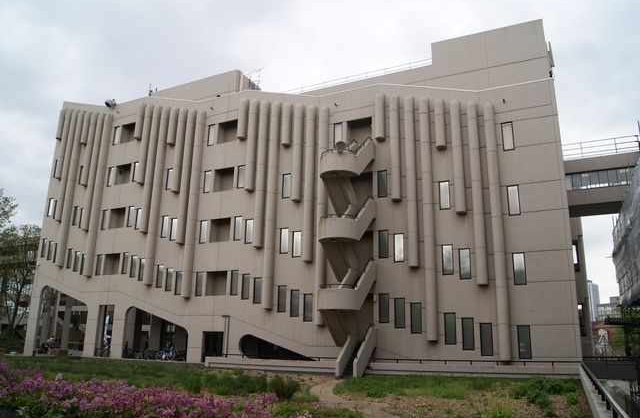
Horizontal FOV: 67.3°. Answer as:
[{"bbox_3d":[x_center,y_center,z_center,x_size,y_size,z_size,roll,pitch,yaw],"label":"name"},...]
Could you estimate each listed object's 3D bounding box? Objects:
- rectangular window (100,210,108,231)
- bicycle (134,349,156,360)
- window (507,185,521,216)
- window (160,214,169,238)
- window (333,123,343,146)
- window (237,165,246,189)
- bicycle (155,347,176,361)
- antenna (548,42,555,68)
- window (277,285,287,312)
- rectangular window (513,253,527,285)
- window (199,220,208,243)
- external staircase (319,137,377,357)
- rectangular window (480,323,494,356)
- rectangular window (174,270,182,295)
[{"bbox_3d":[-18.570,0.986,41.607,0.610,1.719,0.150,-5,-14,26],"label":"rectangular window"},{"bbox_3d":[-12.962,10.580,35.558,1.720,1.000,0.550,-6,-16,25],"label":"bicycle"},{"bbox_3d":[10.225,-0.450,25.348,0.590,1.660,0.130,-6,-16,26],"label":"window"},{"bbox_3d":[-11.683,1.374,36.255,0.605,1.650,0.120,-6,-16,25],"label":"window"},{"bbox_3d":[1.217,-4.932,32.060,0.600,1.688,0.150,-6,-16,25],"label":"window"},{"bbox_3d":[-5.564,-2.256,34.184,0.605,1.650,0.120,-6,-16,25],"label":"window"},{"bbox_3d":[-10.786,10.218,33.690,1.750,1.000,0.550,-6,-16,25],"label":"bicycle"},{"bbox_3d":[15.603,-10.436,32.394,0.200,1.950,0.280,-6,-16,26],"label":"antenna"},{"bbox_3d":[-2.374,5.710,30.411,0.605,1.650,0.120,-6,-16,25],"label":"window"},{"bbox_3d":[10.300,3.105,24.778,0.605,1.650,0.120,-6,-16,25],"label":"rectangular window"},{"bbox_3d":[-8.329,1.673,34.495,0.605,1.650,0.120,-6,-16,25],"label":"window"},{"bbox_3d":[1.421,2.034,26.963,2.300,13.650,3.720,-6,-16,26],"label":"external staircase"},{"bbox_3d":[8.502,6.659,24.454,0.570,1.630,0.150,-5,-15,25],"label":"rectangular window"},{"bbox_3d":[-10.015,5.269,34.158,0.590,1.660,0.130,-6,-16,26],"label":"rectangular window"}]

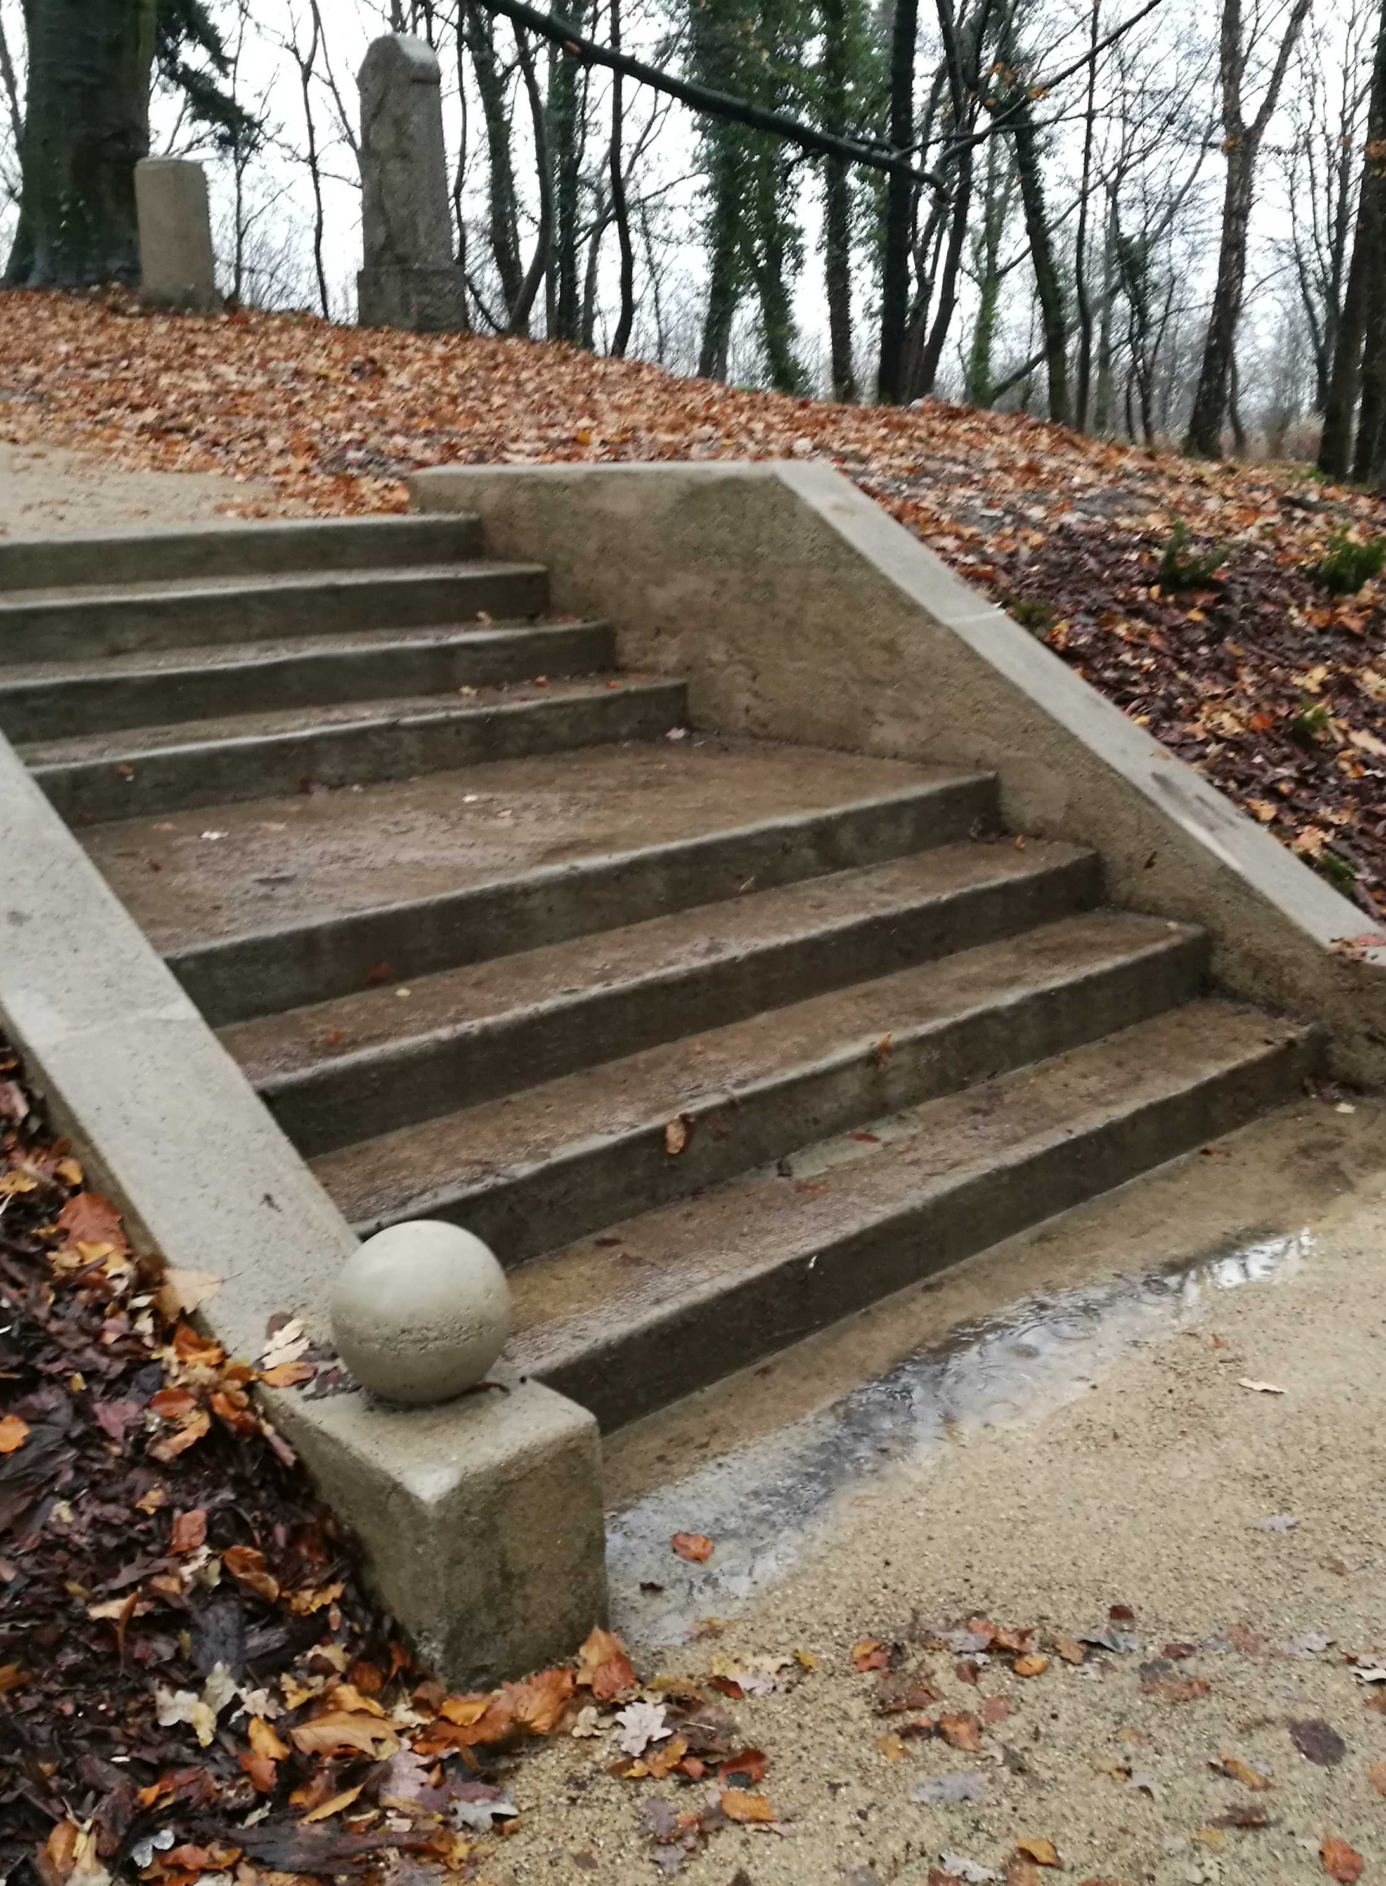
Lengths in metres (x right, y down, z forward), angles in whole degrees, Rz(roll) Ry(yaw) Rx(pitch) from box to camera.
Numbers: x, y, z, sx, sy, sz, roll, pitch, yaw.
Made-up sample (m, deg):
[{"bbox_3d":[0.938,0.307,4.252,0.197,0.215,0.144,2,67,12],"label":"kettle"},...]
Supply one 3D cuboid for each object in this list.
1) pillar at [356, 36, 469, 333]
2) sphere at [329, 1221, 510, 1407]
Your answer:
[{"bbox_3d":[-1.686,-4.473,11.581,0.472,1.619,0.472,-15,22,-42],"label":"pillar"},{"bbox_3d":[-0.351,0.477,2.522,0.229,0.229,0.229,0,16,0],"label":"sphere"}]

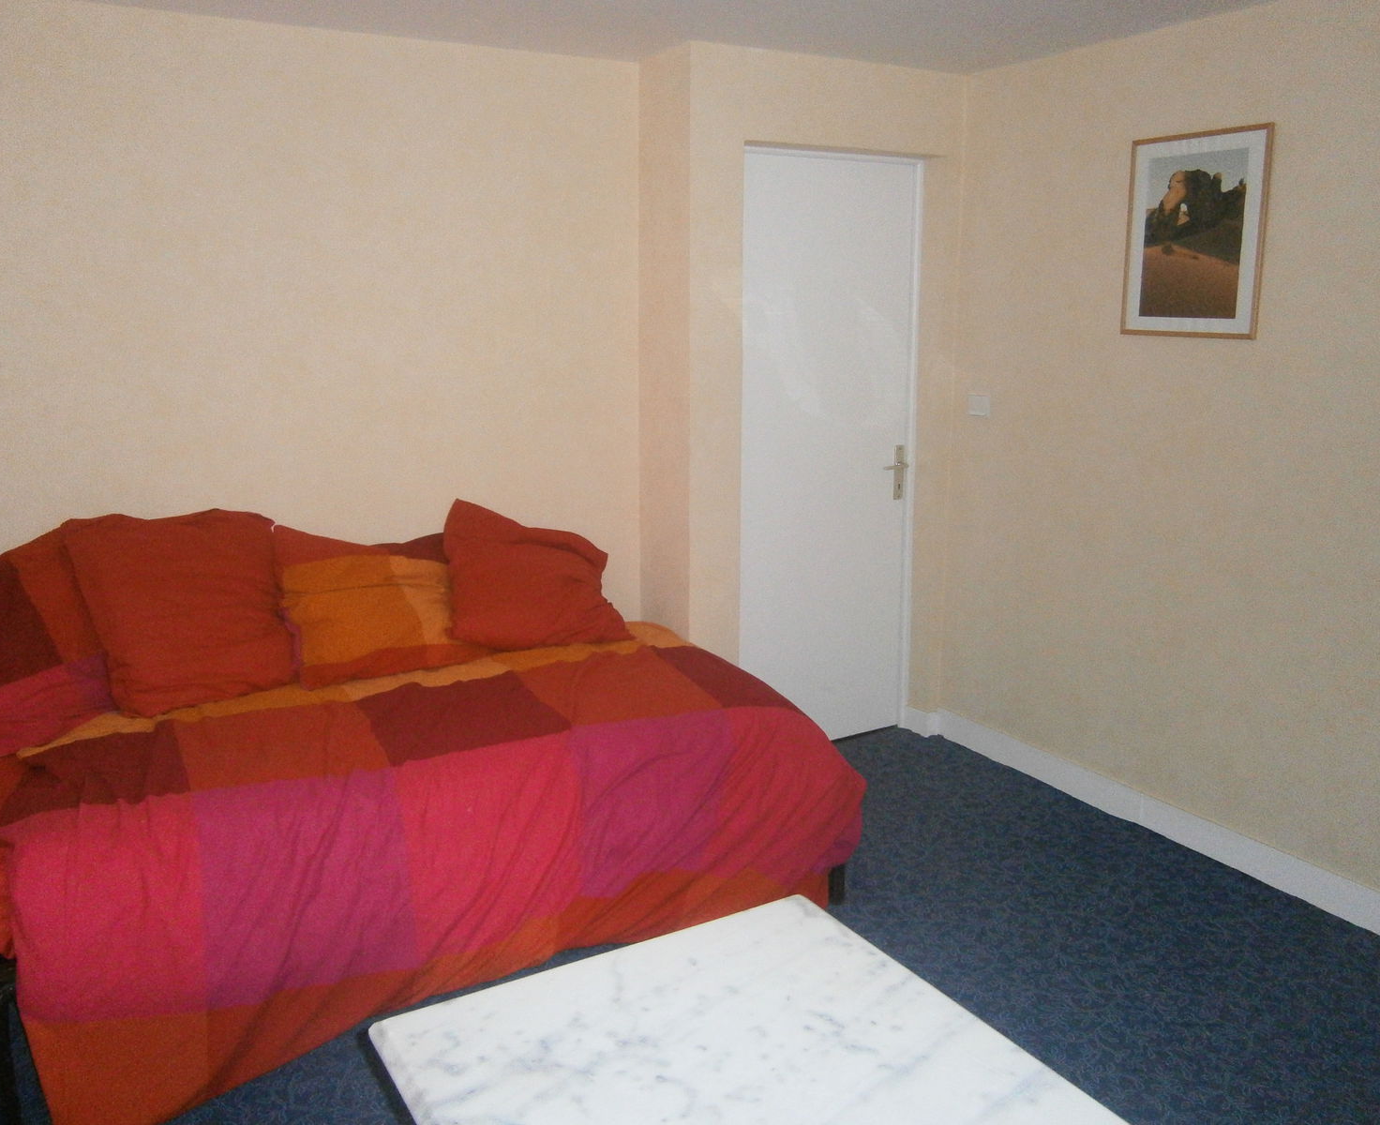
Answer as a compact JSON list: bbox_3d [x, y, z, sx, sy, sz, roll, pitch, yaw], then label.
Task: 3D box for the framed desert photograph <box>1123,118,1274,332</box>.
[{"bbox_3d":[1.394,-0.901,3.124,0.020,0.542,0.424,-10,16,-29],"label":"framed desert photograph"}]

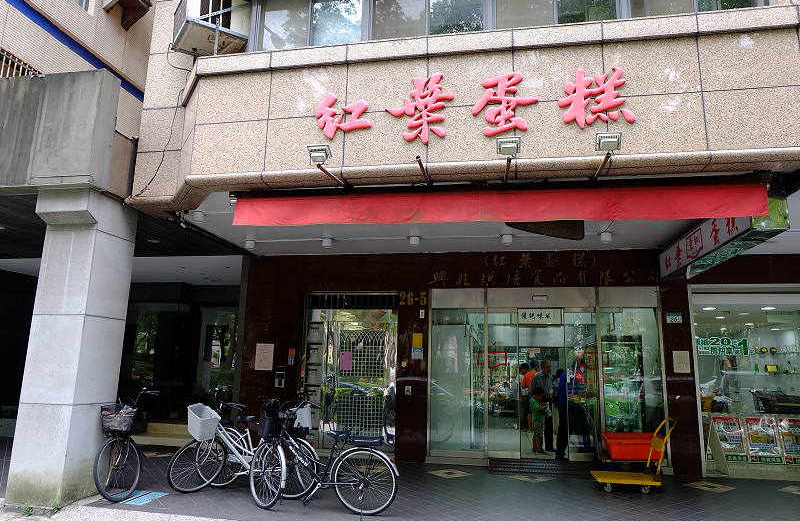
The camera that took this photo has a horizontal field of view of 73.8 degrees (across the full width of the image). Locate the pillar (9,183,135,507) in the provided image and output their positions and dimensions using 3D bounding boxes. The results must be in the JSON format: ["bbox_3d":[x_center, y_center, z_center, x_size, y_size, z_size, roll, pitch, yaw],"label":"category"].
[{"bbox_3d":[-3.515,0.877,5.731,0.629,3.187,0.761,-1,-11,11],"label":"pillar"}]

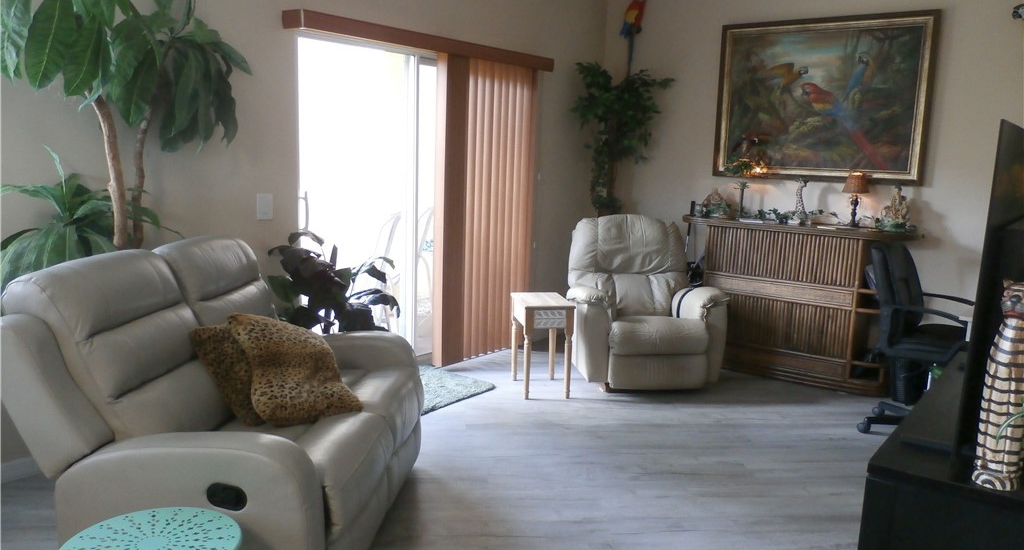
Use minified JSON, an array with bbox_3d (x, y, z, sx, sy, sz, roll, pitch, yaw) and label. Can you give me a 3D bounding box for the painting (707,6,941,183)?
[{"bbox_3d":[2.080,-1.191,5.056,1.380,1.085,0.060,8,11,33],"label":"painting"}]

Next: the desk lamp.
[{"bbox_3d":[2.172,-0.478,4.696,0.175,0.355,0.175,9,12,37],"label":"desk lamp"}]

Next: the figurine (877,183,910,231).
[{"bbox_3d":[2.321,-0.405,4.478,0.200,0.290,0.150,7,11,26],"label":"figurine"}]

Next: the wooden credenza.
[{"bbox_3d":[1.775,0.166,4.856,1.450,1.010,0.470,8,12,32],"label":"wooden credenza"}]

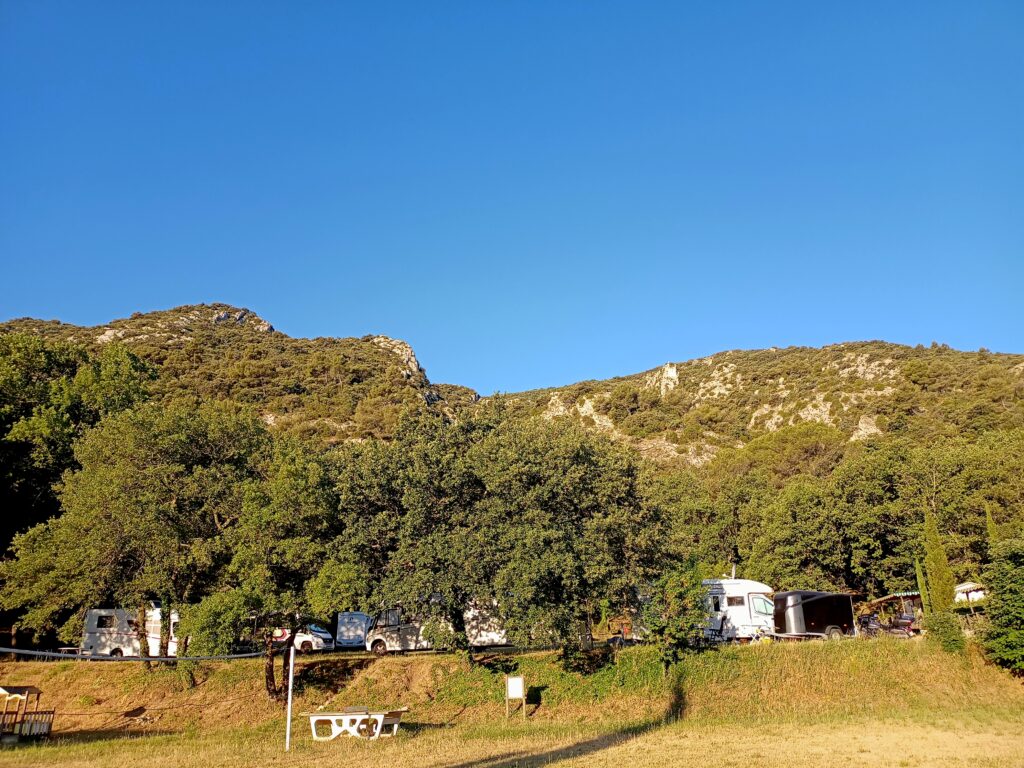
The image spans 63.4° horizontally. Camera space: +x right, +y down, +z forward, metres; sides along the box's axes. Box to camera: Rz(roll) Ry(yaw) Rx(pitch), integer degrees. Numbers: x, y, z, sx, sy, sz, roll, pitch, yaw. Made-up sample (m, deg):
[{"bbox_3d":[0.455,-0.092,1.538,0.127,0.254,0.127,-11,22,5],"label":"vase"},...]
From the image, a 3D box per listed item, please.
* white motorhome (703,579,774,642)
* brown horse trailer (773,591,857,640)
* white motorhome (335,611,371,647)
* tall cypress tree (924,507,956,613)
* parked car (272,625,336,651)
[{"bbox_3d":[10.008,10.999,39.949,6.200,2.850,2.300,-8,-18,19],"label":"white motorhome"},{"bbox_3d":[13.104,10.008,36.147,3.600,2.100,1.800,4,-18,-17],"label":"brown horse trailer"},{"bbox_3d":[-11.184,19.311,65.066,2.300,2.850,6.800,-5,-16,13],"label":"white motorhome"},{"bbox_3d":[23.248,10.055,45.353,1.500,6.600,1.500,-2,-17,0],"label":"tall cypress tree"},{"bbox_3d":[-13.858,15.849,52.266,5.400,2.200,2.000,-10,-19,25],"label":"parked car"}]

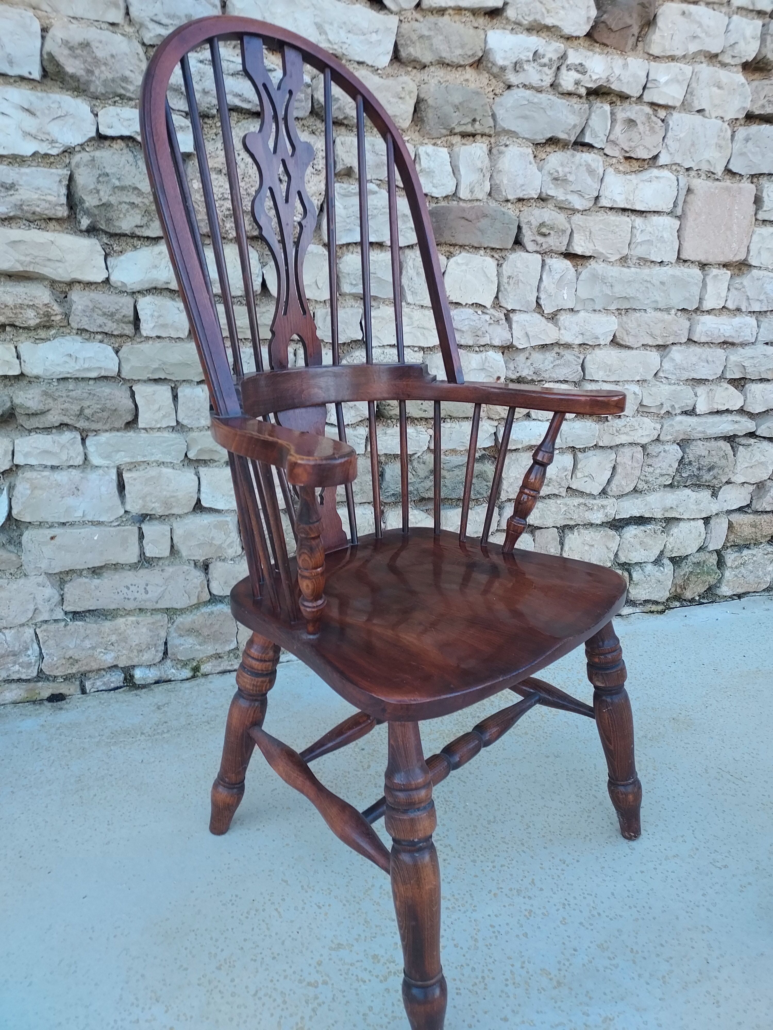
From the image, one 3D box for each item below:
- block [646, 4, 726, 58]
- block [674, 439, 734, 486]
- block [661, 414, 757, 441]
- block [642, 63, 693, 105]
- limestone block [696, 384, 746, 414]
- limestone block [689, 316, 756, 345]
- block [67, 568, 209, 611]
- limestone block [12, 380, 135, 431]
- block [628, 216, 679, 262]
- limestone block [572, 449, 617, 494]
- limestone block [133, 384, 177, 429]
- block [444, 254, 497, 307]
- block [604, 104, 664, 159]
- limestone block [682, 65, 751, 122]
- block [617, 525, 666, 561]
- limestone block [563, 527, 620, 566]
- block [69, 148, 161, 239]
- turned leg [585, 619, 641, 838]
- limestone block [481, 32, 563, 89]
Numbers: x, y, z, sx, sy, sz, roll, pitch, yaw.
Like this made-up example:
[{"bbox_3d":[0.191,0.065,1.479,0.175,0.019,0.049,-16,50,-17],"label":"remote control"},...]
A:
[{"bbox_3d":[0.613,-1.018,1.525,0.185,0.088,0.100,-5,20,-17],"label":"block"},{"bbox_3d":[0.815,-0.149,1.887,0.186,0.124,0.110,-5,22,-18],"label":"block"},{"bbox_3d":[0.782,-0.233,1.809,0.283,0.057,0.109,-5,18,-19],"label":"block"},{"bbox_3d":[0.578,-0.921,1.547,0.106,0.076,0.100,-5,20,-17],"label":"block"},{"bbox_3d":[0.820,-0.307,1.827,0.160,0.070,0.110,-5,22,-18],"label":"limestone block"},{"bbox_3d":[0.799,-0.462,1.760,0.207,0.061,0.110,-5,22,-18],"label":"limestone block"},{"bbox_3d":[-0.509,0.131,1.463,0.268,0.085,0.129,-5,18,-19],"label":"block"},{"bbox_3d":[-0.599,-0.221,1.386,0.203,0.090,0.100,-5,20,-17],"label":"limestone block"},{"bbox_3d":[0.591,-0.634,1.650,0.127,0.092,0.100,-5,20,-17],"label":"block"},{"bbox_3d":[0.477,-0.112,1.727,0.117,0.099,0.095,-5,18,-19],"label":"limestone block"},{"bbox_3d":[-0.441,-0.212,1.361,0.069,0.075,0.090,-5,18,-19],"label":"limestone block"},{"bbox_3d":[0.164,-0.508,1.548,0.113,0.100,0.100,-5,20,-17],"label":"block"},{"bbox_3d":[0.515,-0.827,1.558,0.136,0.097,0.100,-5,20,-17],"label":"block"},{"bbox_3d":[0.689,-0.910,1.567,0.174,0.091,0.108,-5,18,-19],"label":"limestone block"},{"bbox_3d":[0.653,0.060,1.909,0.137,0.101,0.100,-5,20,-17],"label":"block"},{"bbox_3d":[0.508,0.071,1.864,0.167,0.119,0.110,-5,22,-18],"label":"limestone block"},{"bbox_3d":[-0.464,-0.560,1.262,0.161,0.127,0.120,-5,18,-19],"label":"block"},{"bbox_3d":[0.369,0.334,1.155,0.066,0.430,0.066,-24,18,-39],"label":"turned leg"},{"bbox_3d":[0.254,-0.905,1.442,0.166,0.081,0.100,-5,20,-17],"label":"limestone block"}]

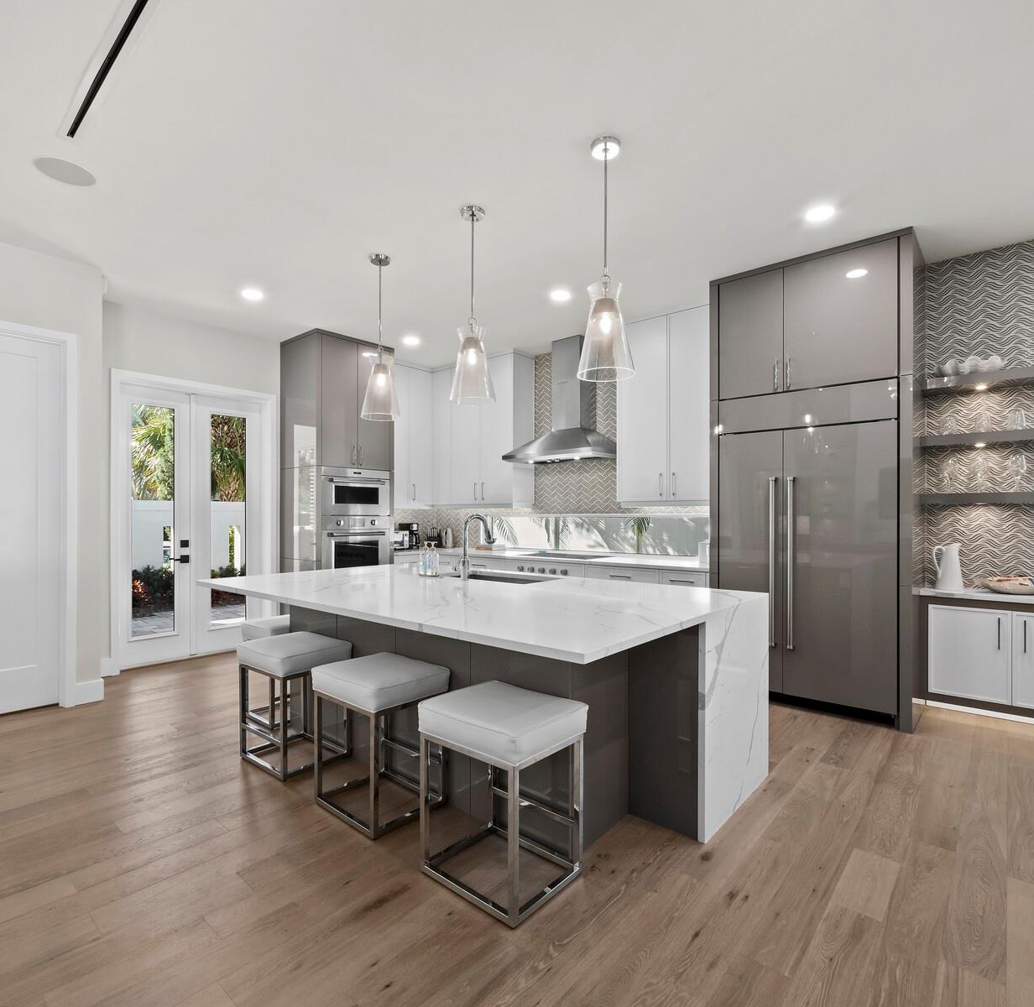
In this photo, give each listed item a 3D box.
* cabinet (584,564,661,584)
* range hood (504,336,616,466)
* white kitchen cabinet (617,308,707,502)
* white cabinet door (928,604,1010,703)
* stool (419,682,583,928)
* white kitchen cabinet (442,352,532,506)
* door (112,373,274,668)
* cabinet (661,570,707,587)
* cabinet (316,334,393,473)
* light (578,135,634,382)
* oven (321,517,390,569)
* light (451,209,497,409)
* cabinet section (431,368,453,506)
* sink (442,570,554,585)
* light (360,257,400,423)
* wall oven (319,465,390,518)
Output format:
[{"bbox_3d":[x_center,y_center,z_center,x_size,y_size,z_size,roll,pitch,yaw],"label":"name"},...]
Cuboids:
[{"bbox_3d":[1.075,0.925,4.850,0.715,0.815,0.600,0,-1,40],"label":"cabinet"},{"bbox_3d":[0.476,-1.013,5.421,1.075,1.220,0.610,0,-1,40],"label":"range hood"},{"bbox_3d":[1.394,-0.792,4.776,0.950,1.625,0.350,-1,-1,41],"label":"white kitchen cabinet"},{"bbox_3d":[2.826,0.937,3.398,0.400,0.565,0.025,-1,-1,41],"label":"white cabinet door"},{"bbox_3d":[-0.058,1.038,2.000,0.450,0.620,0.390,-1,-1,41],"label":"stool"},{"bbox_3d":[-0.342,-0.760,6.187,1.060,1.630,0.350,-1,-1,41],"label":"white kitchen cabinet"},{"bbox_3d":[-2.928,0.144,5.058,0.110,2.500,1.410,0,-1,40],"label":"door"},{"bbox_3d":[1.530,0.939,4.467,0.460,0.840,0.600,-1,-1,41],"label":"cabinet"},{"bbox_3d":[-1.801,-0.960,5.520,0.620,1.230,0.820,-1,-1,41],"label":"cabinet"},{"bbox_3d":[0.406,-1.117,2.484,0.262,1.063,0.262,0,0,0],"label":"light"},{"bbox_3d":[-1.775,0.476,5.504,0.580,0.720,0.775,-1,-1,41],"label":"oven"},{"bbox_3d":[-0.245,-1.112,3.041,0.262,1.063,0.262,0,0,0],"label":"light"},{"bbox_3d":[-0.779,-0.774,6.577,0.357,1.601,0.350,-1,-1,40],"label":"cabinet section"},{"bbox_3d":[-0.096,0.593,3.393,0.690,0.230,0.410,-1,-1,41],"label":"sink"},{"bbox_3d":[-0.912,-1.107,3.606,0.262,1.063,0.262,0,0,0],"label":"light"},{"bbox_3d":[-1.760,-0.105,5.525,0.550,0.467,0.770,0,-1,40],"label":"wall oven"}]

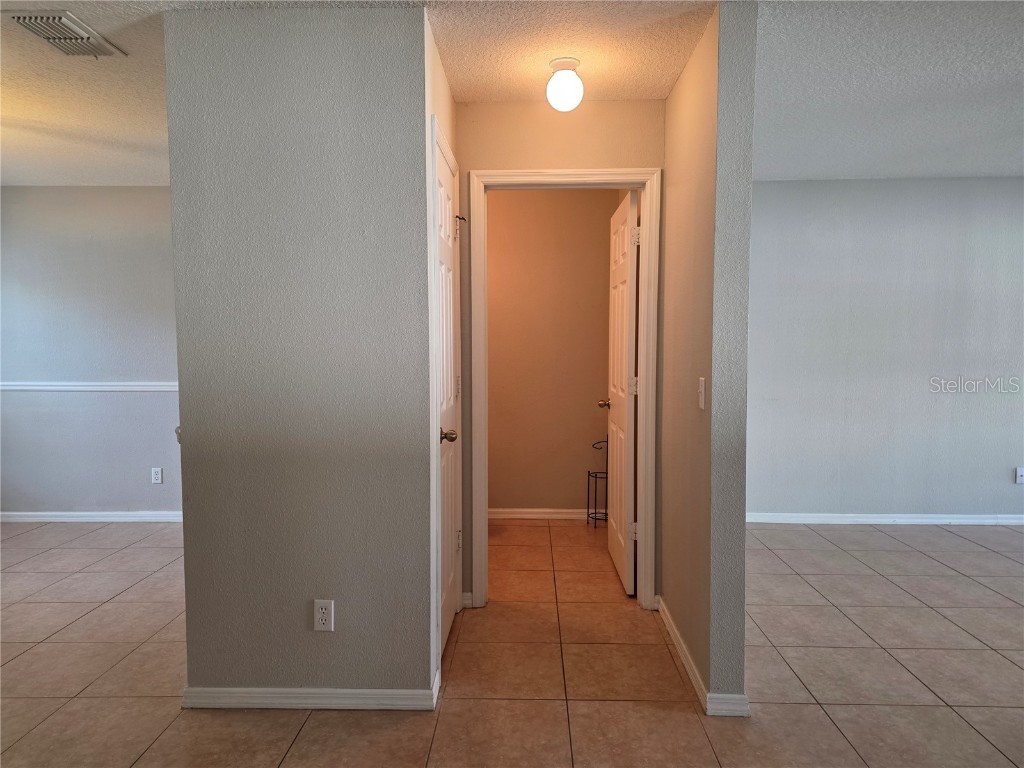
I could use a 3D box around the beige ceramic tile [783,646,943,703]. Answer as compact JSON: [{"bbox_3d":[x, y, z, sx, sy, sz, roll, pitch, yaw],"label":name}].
[{"bbox_3d":[1.345,1.141,2.669,0.452,0.010,0.452,0,3,2],"label":"beige ceramic tile"}]

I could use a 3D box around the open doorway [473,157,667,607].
[{"bbox_3d":[0.256,0.043,3.344,0.912,2.113,0.150,0,3,2],"label":"open doorway"}]

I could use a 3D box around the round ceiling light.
[{"bbox_3d":[0.219,-1.213,2.789,0.153,0.188,0.153,0,3,2],"label":"round ceiling light"}]

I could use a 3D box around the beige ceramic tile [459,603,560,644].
[{"bbox_3d":[-0.010,1.120,3.168,0.453,0.010,0.453,0,3,2],"label":"beige ceramic tile"}]

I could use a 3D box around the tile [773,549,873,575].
[{"bbox_3d":[1.840,1.059,4.021,0.452,0.010,0.452,0,3,2],"label":"tile"}]

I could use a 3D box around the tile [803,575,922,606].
[{"bbox_3d":[1.831,1.086,3.573,0.453,0.010,0.453,0,3,2],"label":"tile"}]

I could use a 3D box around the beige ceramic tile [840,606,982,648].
[{"bbox_3d":[1.814,1.113,3.111,0.452,0.010,0.452,0,3,2],"label":"beige ceramic tile"}]

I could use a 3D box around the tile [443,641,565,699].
[{"bbox_3d":[-0.020,1.155,2.747,0.457,0.010,0.457,0,3,2],"label":"tile"}]

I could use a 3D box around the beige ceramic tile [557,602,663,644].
[{"bbox_3d":[0.447,1.118,3.155,0.453,0.010,0.453,0,3,2],"label":"beige ceramic tile"}]

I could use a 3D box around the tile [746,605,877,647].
[{"bbox_3d":[1.372,1.127,3.166,0.457,0.010,0.457,0,3,2],"label":"tile"}]

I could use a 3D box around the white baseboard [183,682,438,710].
[{"bbox_3d":[-0.729,1.133,2.462,0.910,0.081,0.014,0,3,2],"label":"white baseboard"}]

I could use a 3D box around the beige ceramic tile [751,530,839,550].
[{"bbox_3d":[1.856,1.032,4.485,0.453,0.010,0.453,0,3,2],"label":"beige ceramic tile"}]

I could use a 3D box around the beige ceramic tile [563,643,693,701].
[{"bbox_3d":[0.433,1.144,2.695,0.452,0.010,0.452,0,3,2],"label":"beige ceramic tile"}]

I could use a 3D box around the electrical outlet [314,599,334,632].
[{"bbox_3d":[-0.676,0.837,2.455,0.072,0.114,0.008,0,3,2],"label":"electrical outlet"}]

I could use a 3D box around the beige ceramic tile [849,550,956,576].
[{"bbox_3d":[2.295,1.058,4.008,0.452,0.010,0.452,0,3,2],"label":"beige ceramic tile"}]

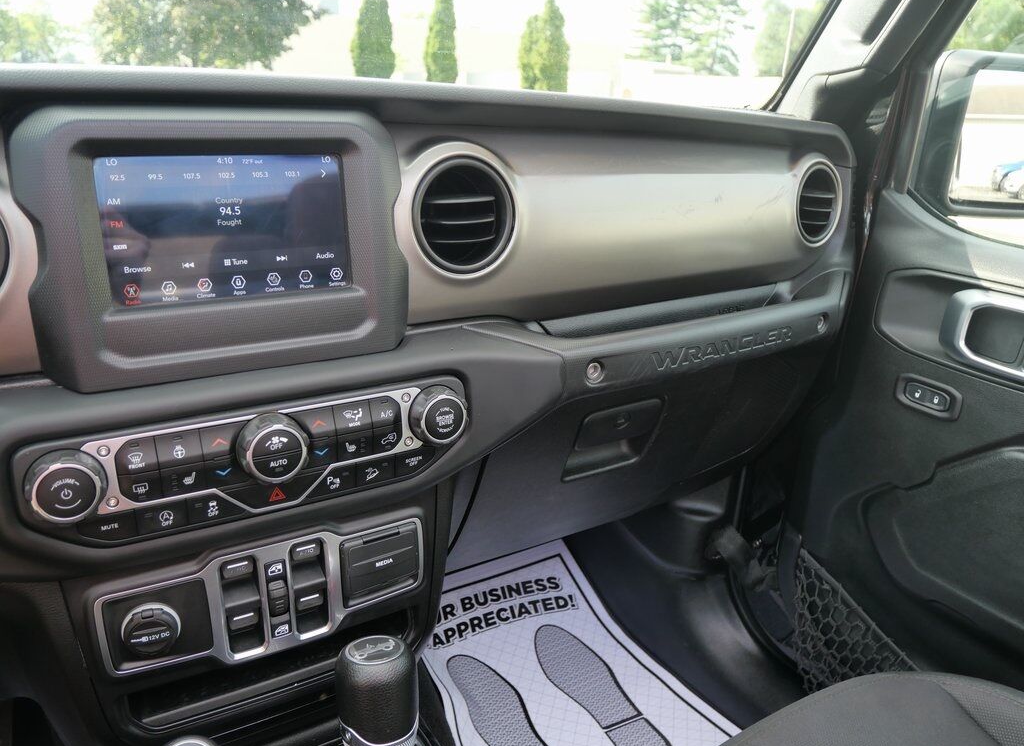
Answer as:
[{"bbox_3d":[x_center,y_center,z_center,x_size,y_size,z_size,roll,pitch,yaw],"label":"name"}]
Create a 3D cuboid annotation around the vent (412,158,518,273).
[{"bbox_3d":[-0.046,-0.127,0.575,0.089,0.090,0.035,-11,17,-29],"label":"vent"}]

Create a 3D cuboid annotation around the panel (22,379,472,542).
[{"bbox_3d":[-0.157,0.055,0.467,0.276,0.077,0.032,-10,17,-26],"label":"panel"}]

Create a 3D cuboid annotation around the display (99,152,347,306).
[{"bbox_3d":[-0.193,-0.100,0.489,0.155,0.093,0.012,-10,11,-26],"label":"display"}]

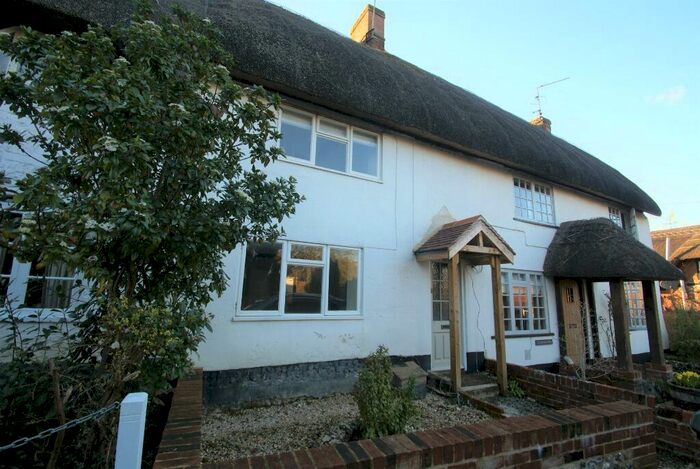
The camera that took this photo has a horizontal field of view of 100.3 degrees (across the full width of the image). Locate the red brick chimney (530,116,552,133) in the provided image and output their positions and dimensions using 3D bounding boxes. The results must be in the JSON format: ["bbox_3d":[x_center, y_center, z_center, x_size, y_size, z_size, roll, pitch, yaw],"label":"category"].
[{"bbox_3d":[7.697,-4.273,11.955,0.640,0.615,0.720,7,-12,-25],"label":"red brick chimney"}]

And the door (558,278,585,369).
[{"bbox_3d":[5.136,1.984,6.756,0.748,1.968,0.070,7,-12,-25],"label":"door"}]

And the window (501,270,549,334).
[{"bbox_3d":[3.549,1.391,6.010,1.659,1.292,0.100,7,-12,-25],"label":"window"}]

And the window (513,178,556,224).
[{"bbox_3d":[4.259,-0.763,6.746,1.505,1.007,0.100,7,-12,-25],"label":"window"}]

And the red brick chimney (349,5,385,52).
[{"bbox_3d":[0.567,-5.964,8.937,0.562,1.325,0.925,7,-12,-25],"label":"red brick chimney"}]

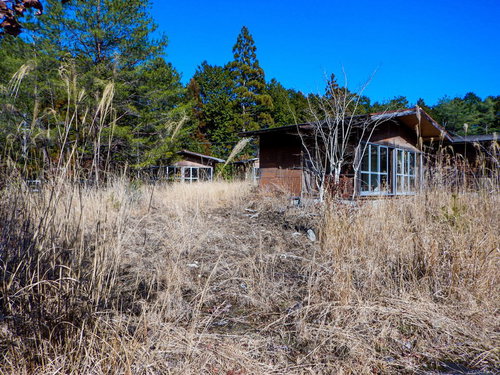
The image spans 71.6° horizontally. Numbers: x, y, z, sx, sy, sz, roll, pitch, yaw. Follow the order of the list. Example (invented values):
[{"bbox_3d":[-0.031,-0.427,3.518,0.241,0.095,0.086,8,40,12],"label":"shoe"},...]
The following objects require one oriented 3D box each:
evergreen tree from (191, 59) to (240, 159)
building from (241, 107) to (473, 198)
[{"bbox_3d":[-3.582,-6.697,36.000,4.984,12.979,4.984,0,0,0],"label":"evergreen tree"},{"bbox_3d":[4.631,-1.307,16.230,8.050,3.798,6.331,0,0,-43],"label":"building"}]

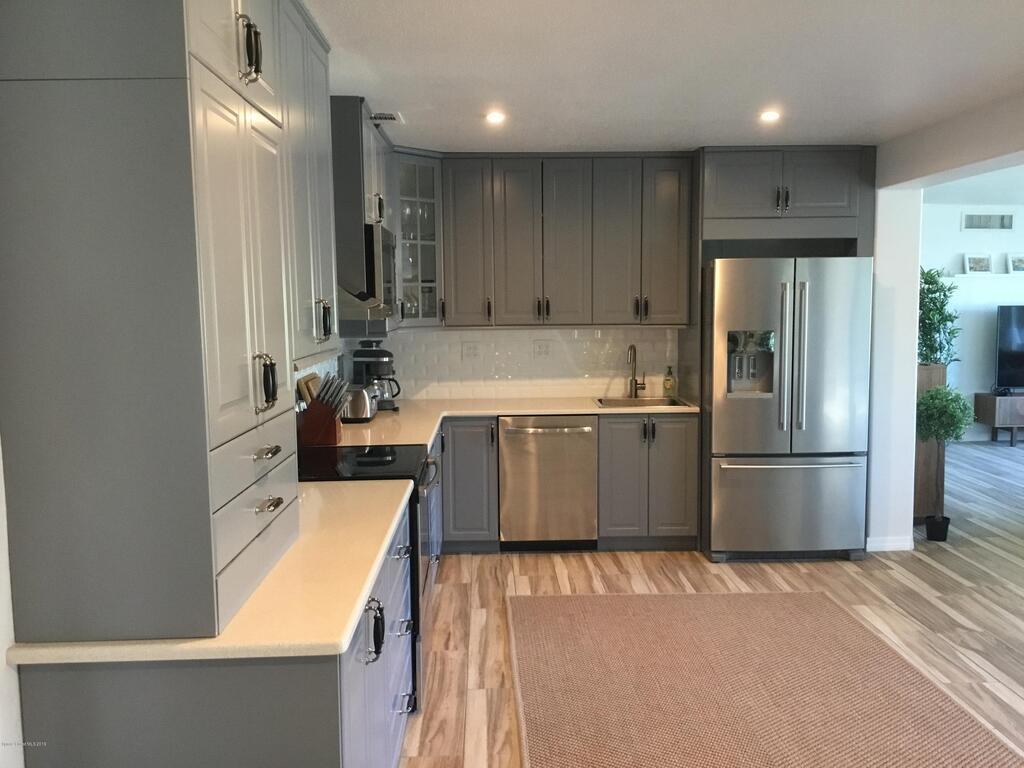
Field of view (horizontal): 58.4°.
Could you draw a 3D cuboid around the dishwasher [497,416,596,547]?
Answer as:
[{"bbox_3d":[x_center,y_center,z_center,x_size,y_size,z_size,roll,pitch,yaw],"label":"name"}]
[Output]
[{"bbox_3d":[0.218,0.572,5.856,0.600,0.821,0.605,-1,6,-1],"label":"dishwasher"}]

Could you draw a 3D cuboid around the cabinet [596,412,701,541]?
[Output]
[{"bbox_3d":[0.825,0.547,5.895,0.609,0.807,0.625,-1,6,-1],"label":"cabinet"}]

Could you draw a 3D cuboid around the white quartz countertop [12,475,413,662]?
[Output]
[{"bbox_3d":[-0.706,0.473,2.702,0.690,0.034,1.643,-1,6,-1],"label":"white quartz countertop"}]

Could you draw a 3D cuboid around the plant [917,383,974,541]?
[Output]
[{"bbox_3d":[2.756,0.502,5.857,0.380,0.991,0.380,-1,5,-1],"label":"plant"}]

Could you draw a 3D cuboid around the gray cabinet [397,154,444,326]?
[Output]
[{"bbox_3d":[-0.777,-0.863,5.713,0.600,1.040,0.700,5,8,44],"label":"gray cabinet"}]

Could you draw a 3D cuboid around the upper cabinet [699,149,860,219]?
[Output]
[{"bbox_3d":[1.586,-1.209,5.706,0.915,0.390,0.620,-1,5,-1],"label":"upper cabinet"}]

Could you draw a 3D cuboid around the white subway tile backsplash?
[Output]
[{"bbox_3d":[0.018,-0.144,6.122,2.195,0.484,0.020,-1,6,-1],"label":"white subway tile backsplash"}]

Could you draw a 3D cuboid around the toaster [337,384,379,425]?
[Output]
[{"bbox_3d":[-0.921,0.112,5.166,0.285,0.192,0.270,-1,6,-1],"label":"toaster"}]

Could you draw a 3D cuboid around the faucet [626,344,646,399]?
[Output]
[{"bbox_3d":[0.799,-0.066,5.849,0.100,0.342,0.220,1,5,13],"label":"faucet"}]

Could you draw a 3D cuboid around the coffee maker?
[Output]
[{"bbox_3d":[-0.817,-0.051,5.512,0.285,0.406,0.190,0,5,7],"label":"coffee maker"}]

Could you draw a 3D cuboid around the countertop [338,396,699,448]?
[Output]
[{"bbox_3d":[0.021,0.206,5.232,2.240,0.033,1.846,-1,6,-1],"label":"countertop"}]

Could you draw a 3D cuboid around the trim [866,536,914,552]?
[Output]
[{"bbox_3d":[2.314,0.985,5.621,0.270,0.085,0.018,-1,5,-1],"label":"trim"}]

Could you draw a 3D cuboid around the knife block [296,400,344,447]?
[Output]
[{"bbox_3d":[-0.894,0.171,4.220,0.200,0.208,0.115,-1,5,-1],"label":"knife block"}]

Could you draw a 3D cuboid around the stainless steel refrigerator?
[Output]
[{"bbox_3d":[1.615,0.132,5.688,0.912,1.786,0.840,-1,5,-1],"label":"stainless steel refrigerator"}]

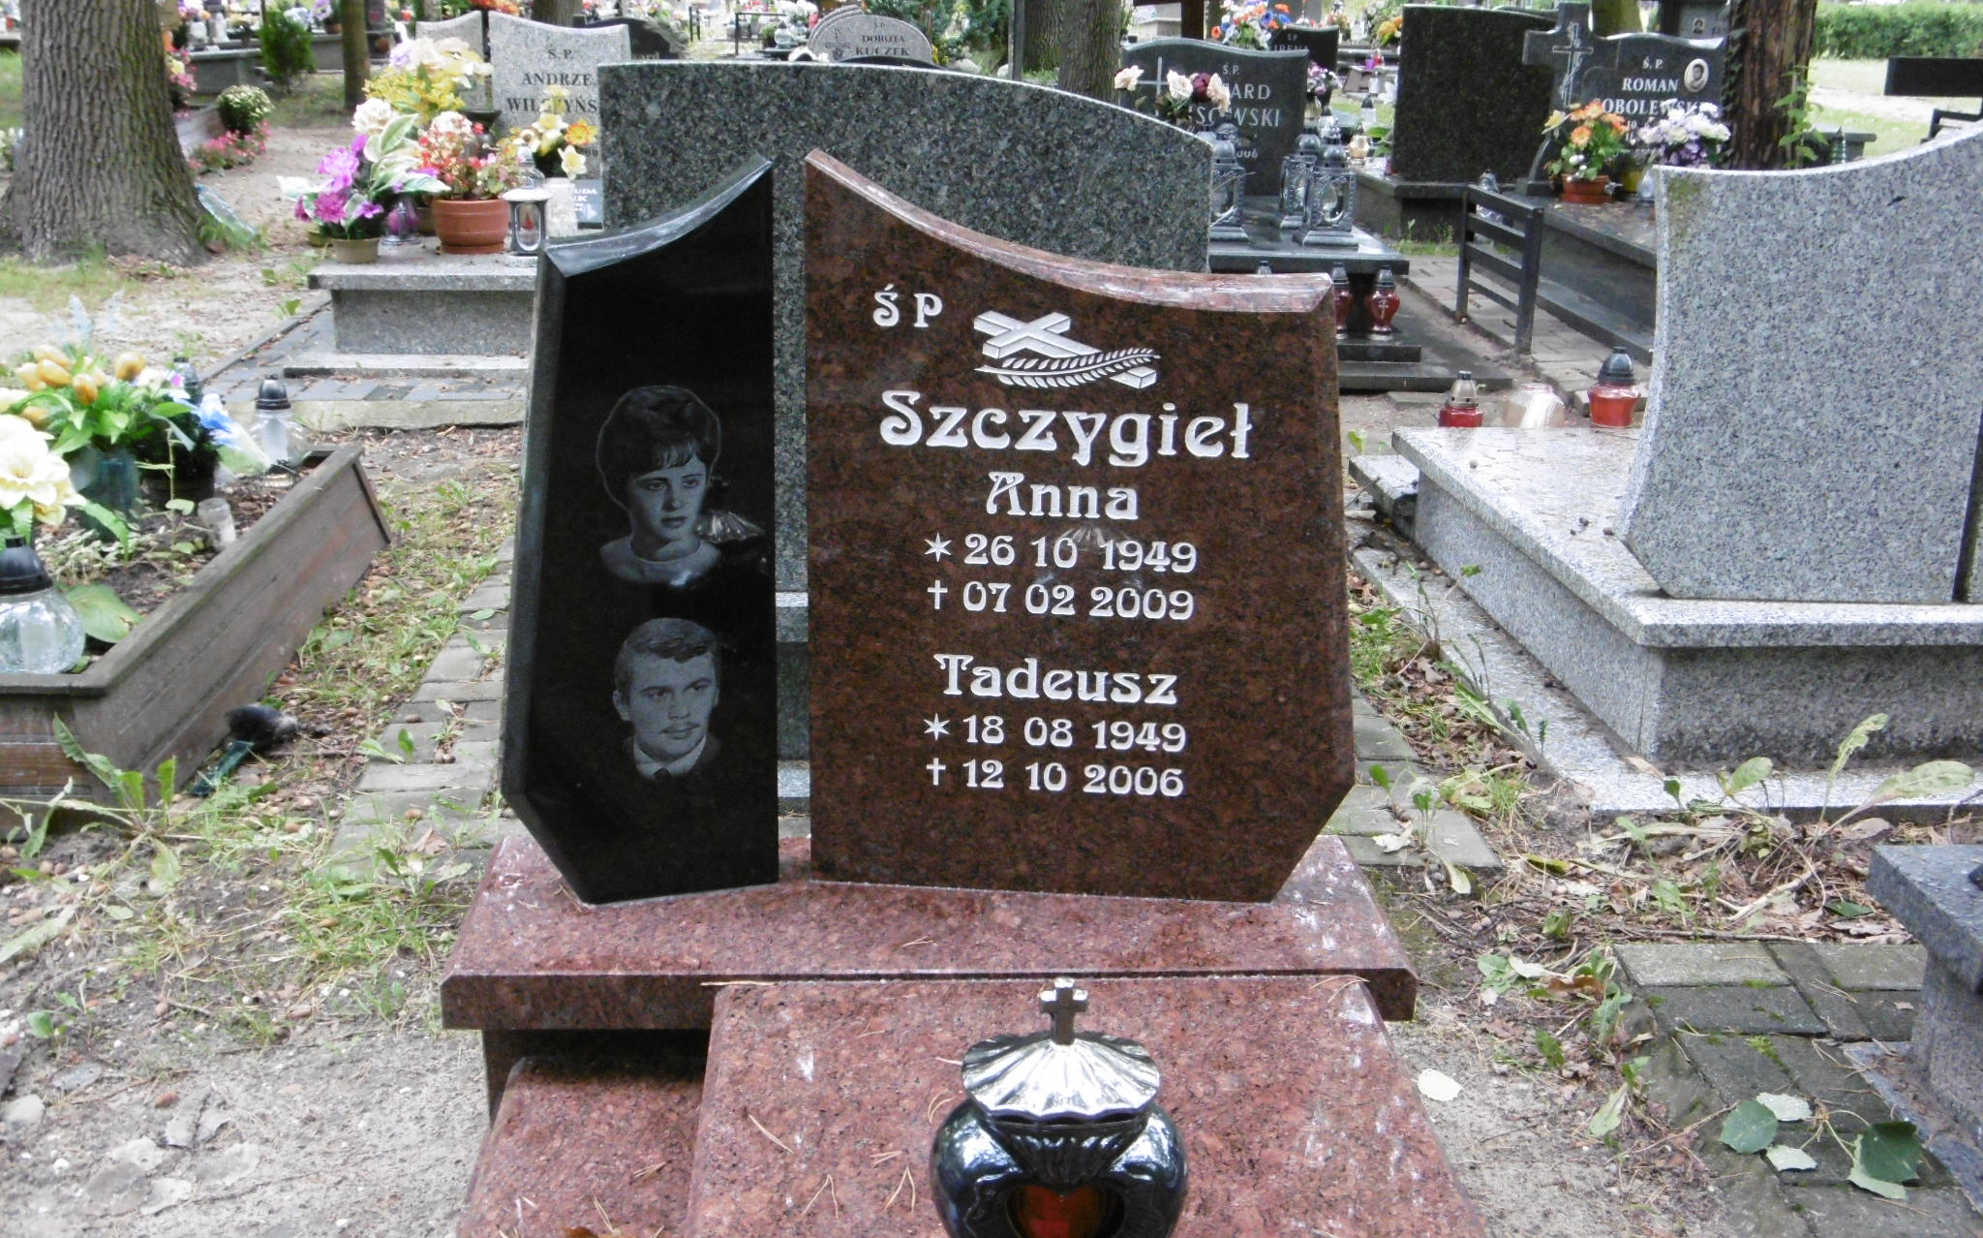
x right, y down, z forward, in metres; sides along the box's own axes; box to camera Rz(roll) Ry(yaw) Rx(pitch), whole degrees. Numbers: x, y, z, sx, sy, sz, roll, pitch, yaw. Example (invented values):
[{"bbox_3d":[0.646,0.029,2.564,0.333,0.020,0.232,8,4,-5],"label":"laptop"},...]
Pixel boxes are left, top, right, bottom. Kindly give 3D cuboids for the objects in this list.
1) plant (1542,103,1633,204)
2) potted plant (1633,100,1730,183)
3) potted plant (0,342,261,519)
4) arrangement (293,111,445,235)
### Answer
[{"bbox_3d":[2.588,-2.020,9.450,0.387,0.429,0.370,0,17,-4],"label":"plant"},{"bbox_3d":[2.988,-2.039,9.423,0.374,0.403,0.340,0,17,-2],"label":"potted plant"},{"bbox_3d":[-1.732,-0.377,4.380,0.474,0.348,0.380,0,17,-4],"label":"potted plant"},{"bbox_3d":[-1.864,-1.320,6.507,0.427,0.394,0.340,0,17,-4],"label":"arrangement"}]

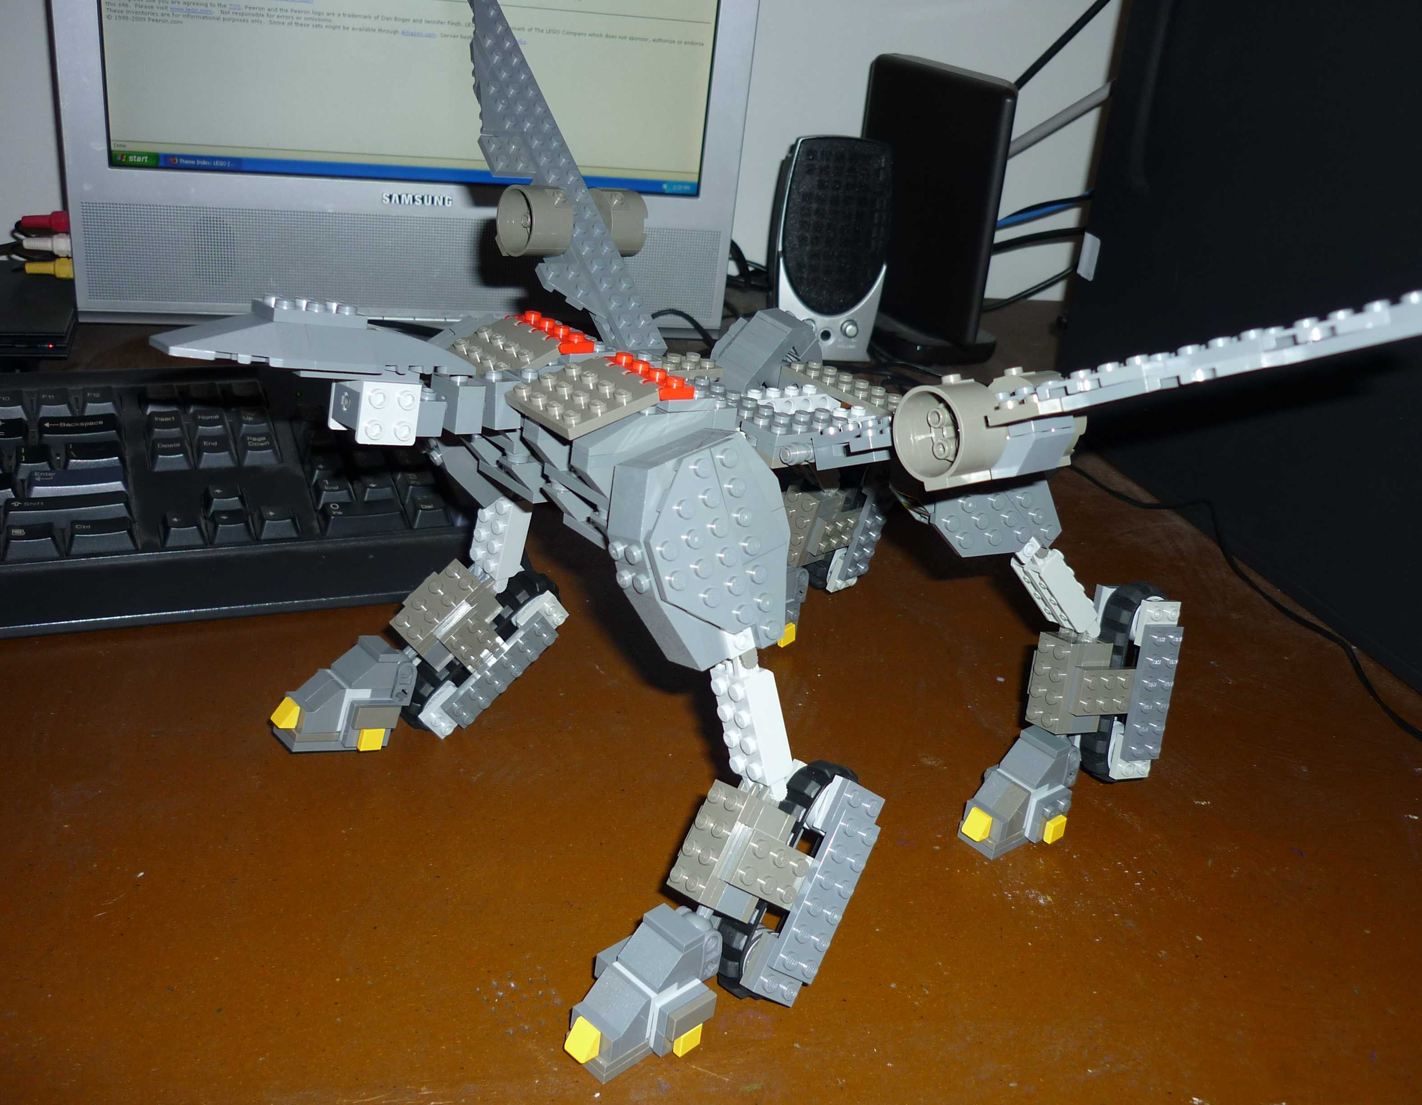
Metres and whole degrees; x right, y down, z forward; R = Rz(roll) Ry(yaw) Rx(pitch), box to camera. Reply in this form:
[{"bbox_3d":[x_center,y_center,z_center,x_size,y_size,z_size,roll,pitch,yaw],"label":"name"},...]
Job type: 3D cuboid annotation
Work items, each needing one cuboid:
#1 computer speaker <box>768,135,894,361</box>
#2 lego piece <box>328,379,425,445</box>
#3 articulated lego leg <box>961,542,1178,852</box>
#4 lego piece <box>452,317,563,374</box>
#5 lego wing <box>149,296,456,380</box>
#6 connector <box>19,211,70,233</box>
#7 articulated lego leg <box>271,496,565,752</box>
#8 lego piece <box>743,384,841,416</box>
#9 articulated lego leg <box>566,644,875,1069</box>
[{"bbox_3d":[0.089,-0.227,1.017,0.079,0.160,0.080,2,25,-8],"label":"computer speaker"},{"bbox_3d":[-0.085,-0.037,0.358,0.017,0.017,0.018,-1,18,-39],"label":"lego piece"},{"bbox_3d":[0.128,0.049,0.482,0.080,0.110,0.044,-16,33,-40],"label":"articulated lego leg"},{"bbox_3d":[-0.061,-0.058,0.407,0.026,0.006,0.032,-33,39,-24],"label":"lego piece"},{"bbox_3d":[-0.099,-0.054,0.340,0.072,0.013,0.035,-4,21,-42],"label":"lego wing"},{"bbox_3d":[-0.429,-0.213,0.905,0.033,0.013,0.013,-1,26,-15],"label":"connector"},{"bbox_3d":[-0.100,0.023,0.496,0.104,0.101,0.048,-5,27,-22],"label":"articulated lego leg"},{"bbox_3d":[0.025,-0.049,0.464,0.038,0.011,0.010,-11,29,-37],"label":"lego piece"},{"bbox_3d":[0.009,0.081,0.382,0.044,0.112,0.096,27,32,38],"label":"articulated lego leg"}]

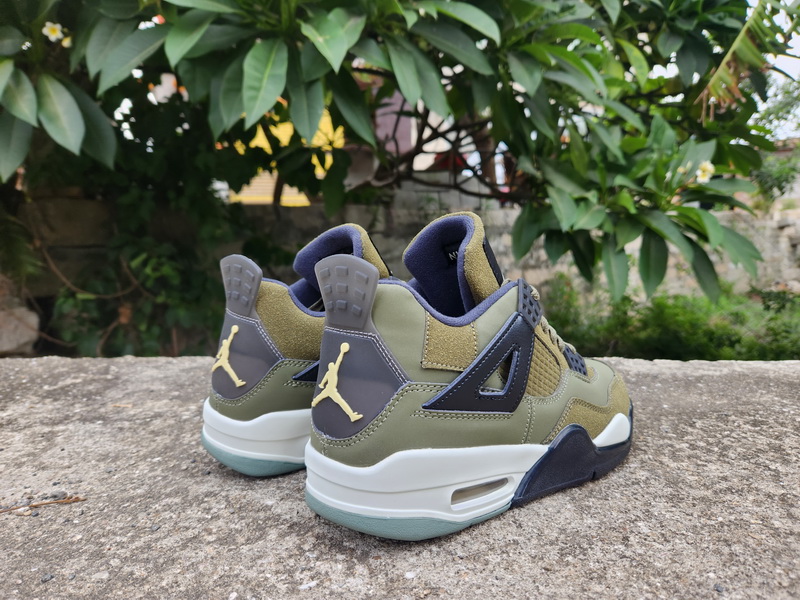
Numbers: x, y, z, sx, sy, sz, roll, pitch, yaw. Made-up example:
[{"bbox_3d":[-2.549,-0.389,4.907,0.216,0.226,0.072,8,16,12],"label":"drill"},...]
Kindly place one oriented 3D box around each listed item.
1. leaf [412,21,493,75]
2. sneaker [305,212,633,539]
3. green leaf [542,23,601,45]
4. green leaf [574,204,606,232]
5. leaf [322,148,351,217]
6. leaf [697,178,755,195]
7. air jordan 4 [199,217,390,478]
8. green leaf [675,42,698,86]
[{"bbox_3d":[0.136,-0.639,1.350,0.250,0.068,0.035,31,-11,19],"label":"leaf"},{"bbox_3d":[0.069,0.033,0.380,0.300,0.176,0.112,-2,3,-40],"label":"sneaker"},{"bbox_3d":[0.516,-0.802,1.600,0.180,0.060,0.065,1,3,0],"label":"green leaf"},{"bbox_3d":[0.574,-0.248,1.600,0.140,0.062,0.035,-37,-2,-41],"label":"green leaf"},{"bbox_3d":[-0.179,-0.332,1.500,0.075,0.195,0.040,0,3,-11],"label":"leaf"},{"bbox_3d":[1.072,-0.374,1.750,0.200,0.055,0.070,0,3,-6],"label":"leaf"},{"bbox_3d":[-0.016,0.029,0.462,0.300,0.176,0.112,-1,3,-37],"label":"air jordan 4"},{"bbox_3d":[0.943,-0.779,1.750,0.078,0.155,0.045,1,3,11],"label":"green leaf"}]

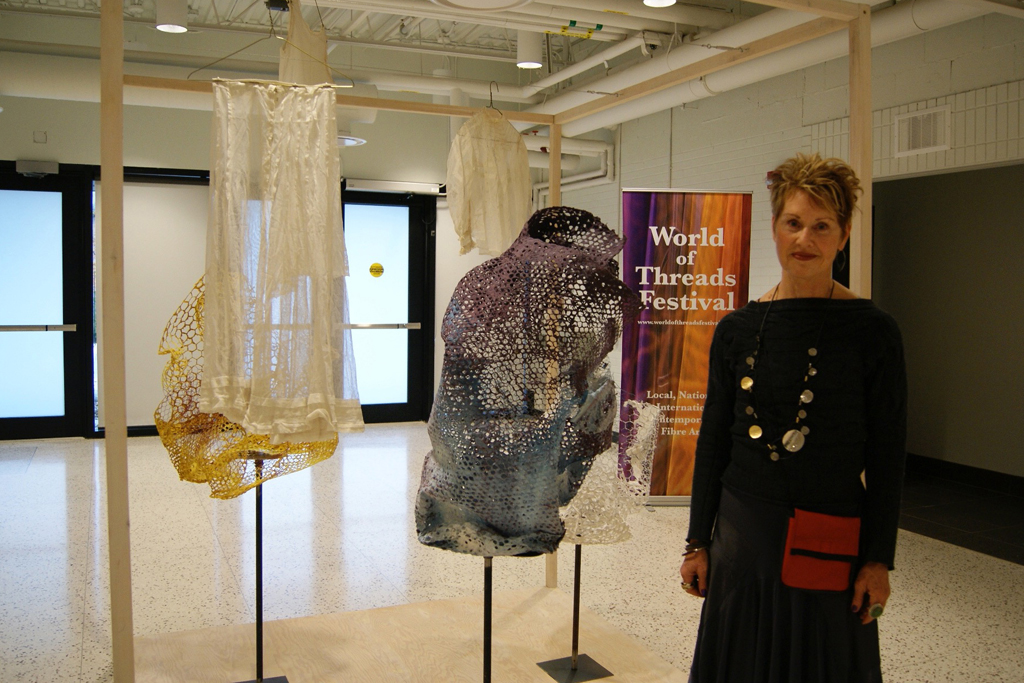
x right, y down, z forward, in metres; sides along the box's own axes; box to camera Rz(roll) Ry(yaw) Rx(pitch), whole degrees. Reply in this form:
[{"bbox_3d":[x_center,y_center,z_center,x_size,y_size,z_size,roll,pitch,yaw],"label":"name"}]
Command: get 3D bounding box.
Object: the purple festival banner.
[{"bbox_3d":[1.115,0.038,5.470,0.840,2.030,0.100,0,4,-5],"label":"purple festival banner"}]

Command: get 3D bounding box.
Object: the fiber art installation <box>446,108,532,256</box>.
[{"bbox_3d":[-0.083,-0.603,3.180,0.340,0.555,0.150,-2,4,-31],"label":"fiber art installation"}]

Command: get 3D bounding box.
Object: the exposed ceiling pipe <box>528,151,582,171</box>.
[{"bbox_3d":[0.393,-1.666,7.900,0.560,0.160,0.160,-1,4,-25],"label":"exposed ceiling pipe"}]

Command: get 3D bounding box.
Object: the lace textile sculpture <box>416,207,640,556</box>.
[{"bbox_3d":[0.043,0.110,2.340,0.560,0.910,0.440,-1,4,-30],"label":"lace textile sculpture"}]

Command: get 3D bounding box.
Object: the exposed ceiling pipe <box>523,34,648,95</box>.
[{"bbox_3d":[0.594,-2.402,7.400,0.115,0.115,1.900,-1,4,-25],"label":"exposed ceiling pipe"}]

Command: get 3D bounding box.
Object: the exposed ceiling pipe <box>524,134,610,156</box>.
[{"bbox_3d":[0.482,-1.734,7.550,0.900,0.130,0.130,-1,4,-25],"label":"exposed ceiling pipe"}]

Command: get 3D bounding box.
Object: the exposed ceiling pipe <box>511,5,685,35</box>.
[{"bbox_3d":[0.629,-2.396,6.350,1.600,0.120,0.120,-1,4,-25],"label":"exposed ceiling pipe"}]

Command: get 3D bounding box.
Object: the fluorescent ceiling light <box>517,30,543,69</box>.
[{"bbox_3d":[0.148,-2.470,7.220,0.215,0.360,0.215,1,4,0],"label":"fluorescent ceiling light"}]

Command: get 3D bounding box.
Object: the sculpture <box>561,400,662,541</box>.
[{"bbox_3d":[0.320,0.436,3.050,0.430,0.580,0.380,-1,4,-20],"label":"sculpture"}]

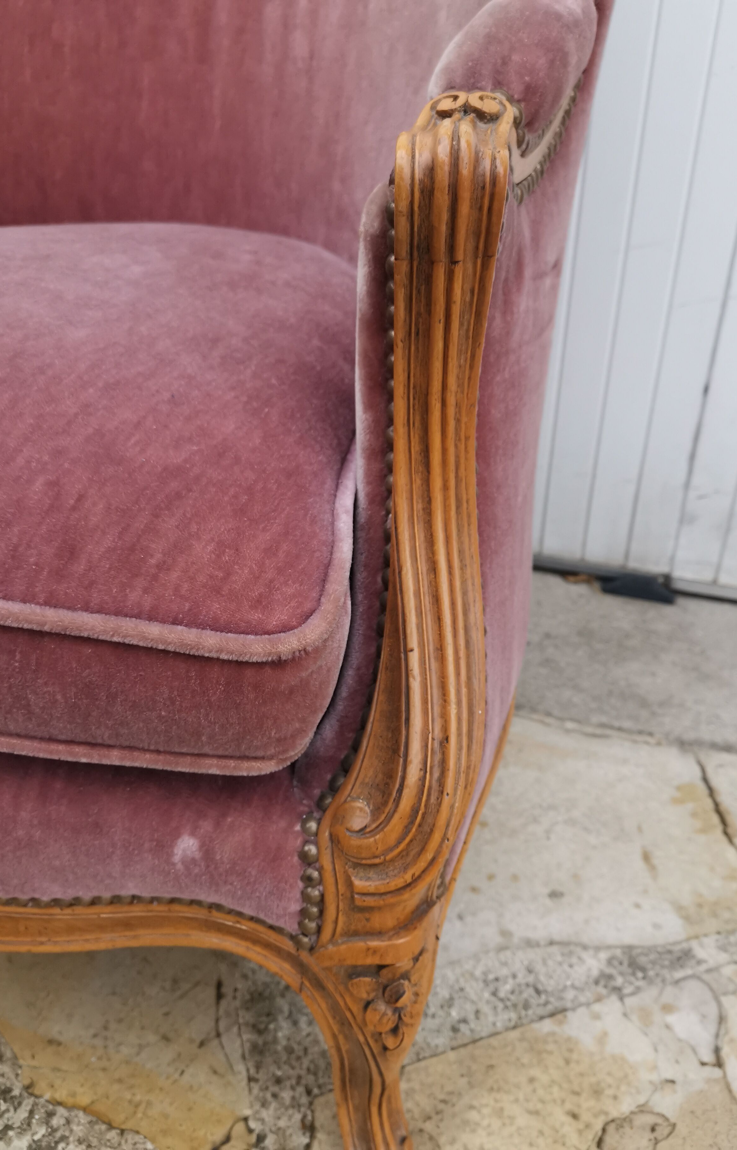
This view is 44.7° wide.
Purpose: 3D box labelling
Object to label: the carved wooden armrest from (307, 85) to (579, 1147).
[{"bbox_3d":[0.030,0.074,0.495,0.100,0.600,0.220,11,32,18],"label":"carved wooden armrest"}]

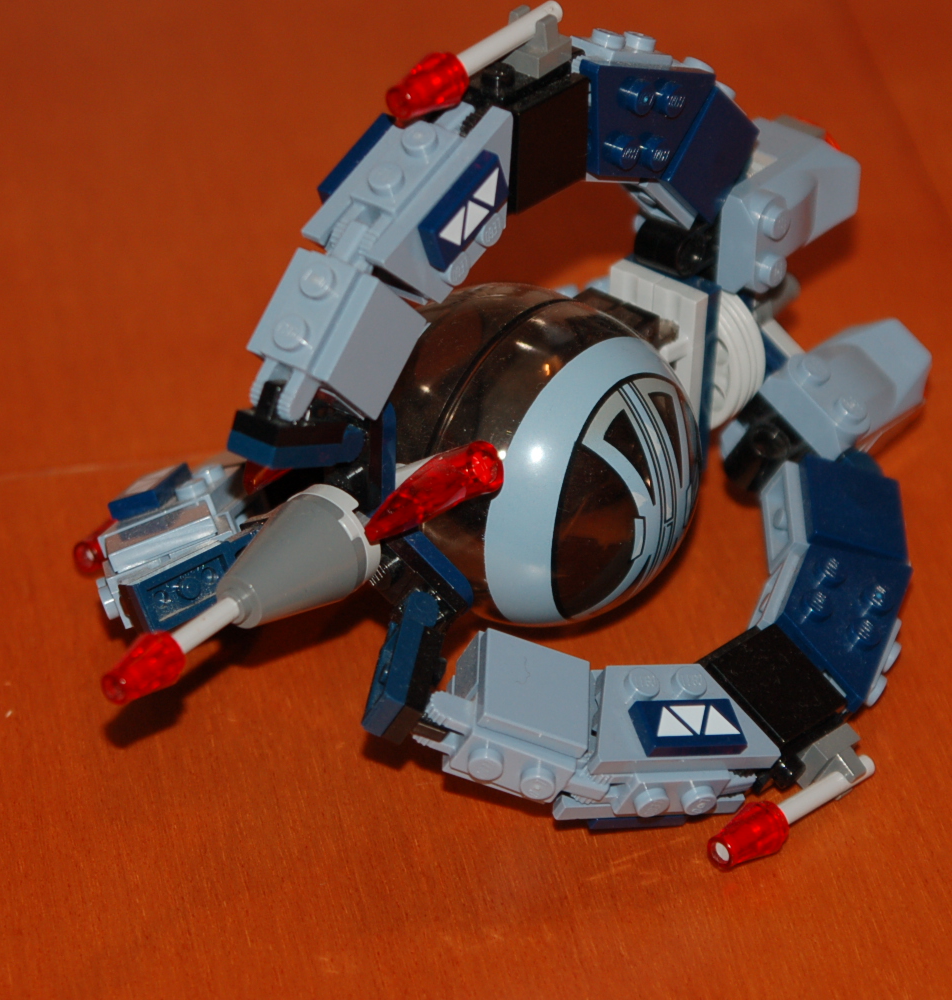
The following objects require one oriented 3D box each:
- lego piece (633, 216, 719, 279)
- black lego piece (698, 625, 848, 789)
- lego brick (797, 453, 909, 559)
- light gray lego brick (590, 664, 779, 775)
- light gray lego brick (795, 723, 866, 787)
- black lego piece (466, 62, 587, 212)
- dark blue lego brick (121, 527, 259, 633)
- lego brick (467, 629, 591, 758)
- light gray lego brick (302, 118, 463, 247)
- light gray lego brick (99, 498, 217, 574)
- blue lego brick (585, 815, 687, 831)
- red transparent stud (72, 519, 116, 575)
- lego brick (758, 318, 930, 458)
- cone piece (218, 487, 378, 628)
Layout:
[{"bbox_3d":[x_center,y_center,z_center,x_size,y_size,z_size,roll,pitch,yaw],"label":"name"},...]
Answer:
[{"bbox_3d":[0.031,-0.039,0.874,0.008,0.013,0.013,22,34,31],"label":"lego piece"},{"bbox_3d":[0.042,0.031,0.848,0.020,0.014,0.016,48,44,13],"label":"black lego piece"},{"bbox_3d":[0.057,0.002,0.866,0.016,0.004,0.016,16,46,-21],"label":"lego brick"},{"bbox_3d":[0.028,0.031,0.830,0.032,0.005,0.016,0,53,-33],"label":"light gray lego brick"},{"bbox_3d":[0.052,0.039,0.838,0.008,0.008,0.008,47,43,12],"label":"light gray lego brick"},{"bbox_3d":[0.005,-0.053,0.831,0.014,0.020,0.016,22,35,31],"label":"black lego piece"},{"bbox_3d":[-0.040,0.012,0.845,0.021,0.008,0.005,-24,10,-17],"label":"dark blue lego brick"},{"bbox_3d":[0.008,0.027,0.811,0.016,0.004,0.016,19,45,-18],"label":"lego brick"},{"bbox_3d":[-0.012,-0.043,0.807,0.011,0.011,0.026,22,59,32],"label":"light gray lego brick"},{"bbox_3d":[-0.047,0.006,0.853,0.016,0.003,0.016,-22,9,-5],"label":"light gray lego brick"},{"bbox_3d":[0.022,0.043,0.828,0.016,0.003,0.008,0,53,-33],"label":"blue lego brick"},{"bbox_3d":[-0.056,0.007,0.888,0.008,0.008,0.011,22,34,31],"label":"red transparent stud"},{"bbox_3d":[0.057,-0.018,0.869,0.016,0.008,0.031,47,39,12],"label":"lego brick"},{"bbox_3d":[-0.027,0.010,0.810,0.016,0.016,0.023,0,26,42],"label":"cone piece"}]

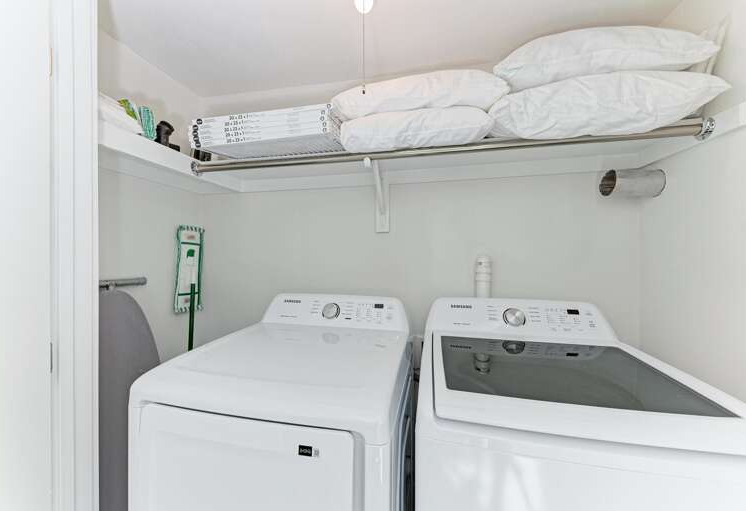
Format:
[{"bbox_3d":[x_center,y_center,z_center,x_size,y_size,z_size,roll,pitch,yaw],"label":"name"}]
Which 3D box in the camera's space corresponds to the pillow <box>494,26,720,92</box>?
[{"bbox_3d":[0.712,-0.635,1.036,0.600,0.160,0.470,0,0,12],"label":"pillow"}]

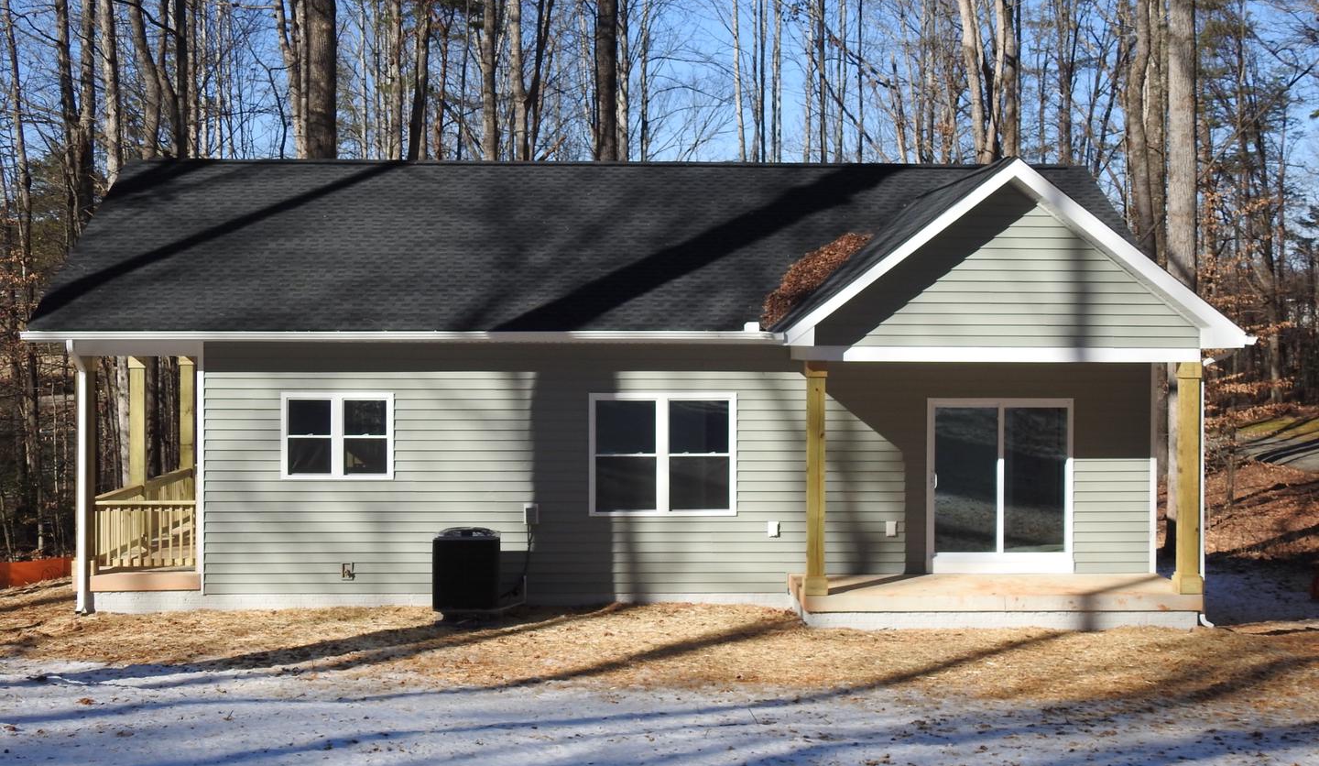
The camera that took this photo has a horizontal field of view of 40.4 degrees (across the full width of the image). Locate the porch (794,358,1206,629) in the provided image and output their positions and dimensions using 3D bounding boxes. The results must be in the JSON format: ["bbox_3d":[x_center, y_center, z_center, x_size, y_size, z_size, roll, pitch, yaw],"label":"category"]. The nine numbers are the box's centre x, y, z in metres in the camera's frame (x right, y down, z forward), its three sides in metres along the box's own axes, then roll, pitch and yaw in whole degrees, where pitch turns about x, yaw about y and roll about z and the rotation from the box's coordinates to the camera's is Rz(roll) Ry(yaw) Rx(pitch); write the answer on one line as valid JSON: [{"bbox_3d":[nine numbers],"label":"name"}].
[{"bbox_3d":[3.968,1.274,21.575,4.651,3.094,1.800,0,1,-2],"label":"porch"}]

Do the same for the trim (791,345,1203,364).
[{"bbox_3d":[3.965,-0.327,20.737,4.612,0.182,0.150,0,1,-2],"label":"trim"}]

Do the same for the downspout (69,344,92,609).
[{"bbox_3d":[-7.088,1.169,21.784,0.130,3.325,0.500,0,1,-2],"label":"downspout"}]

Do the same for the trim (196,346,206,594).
[{"bbox_3d":[-5.657,1.069,22.134,0.093,3.079,0.095,0,1,-2],"label":"trim"}]

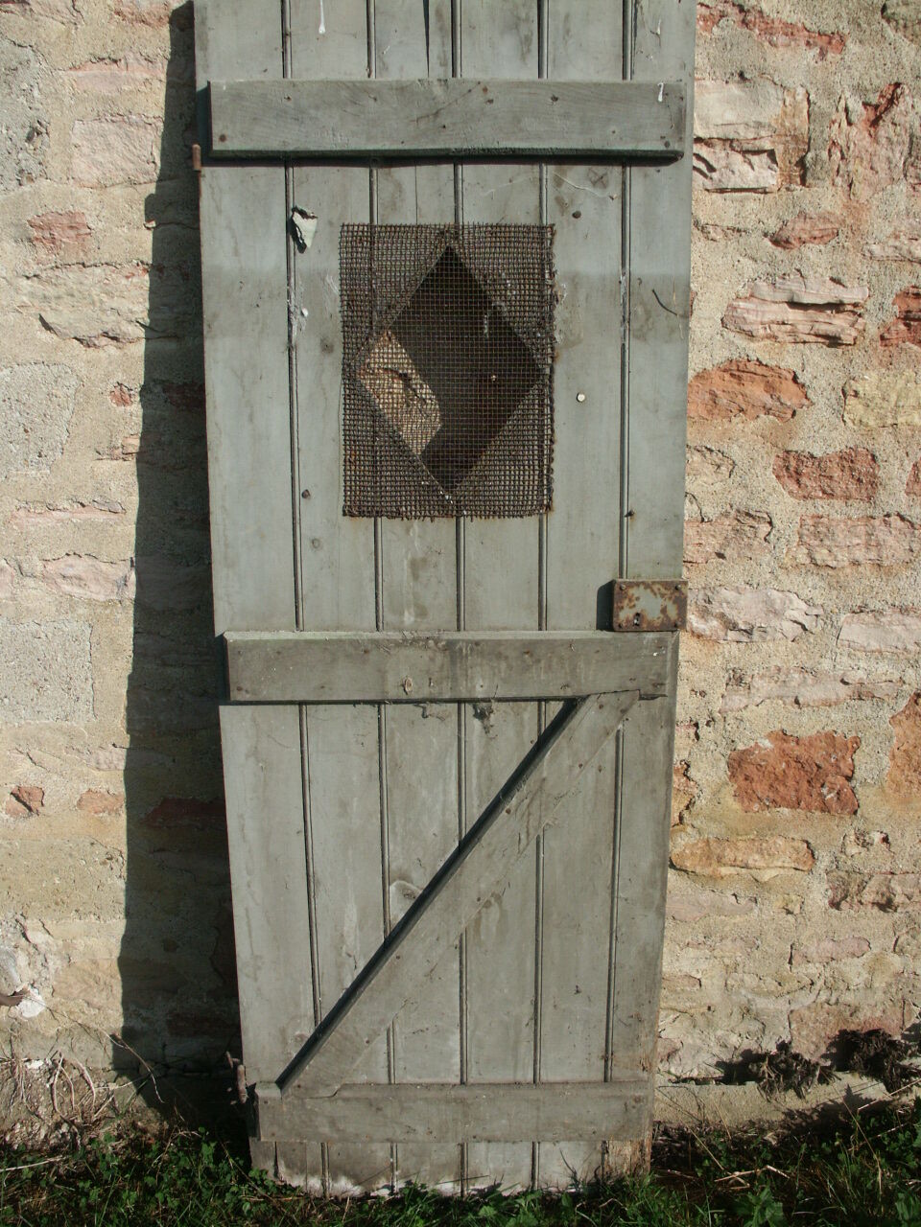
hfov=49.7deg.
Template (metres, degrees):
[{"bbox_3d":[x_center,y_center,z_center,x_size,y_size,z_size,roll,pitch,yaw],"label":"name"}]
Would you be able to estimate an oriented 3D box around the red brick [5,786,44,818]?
[{"bbox_3d":[-0.823,0.345,1.904,0.076,0.068,0.060,0,17,0],"label":"red brick"}]

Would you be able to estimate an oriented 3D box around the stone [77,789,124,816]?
[{"bbox_3d":[-0.677,0.347,1.904,0.092,0.056,0.060,0,17,0],"label":"stone"}]

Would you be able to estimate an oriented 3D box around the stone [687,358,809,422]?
[{"bbox_3d":[0.469,-0.384,1.699,0.221,0.103,0.090,0,17,0],"label":"stone"}]

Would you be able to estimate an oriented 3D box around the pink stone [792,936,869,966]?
[{"bbox_3d":[0.733,0.660,1.999,0.156,0.066,0.060,0,17,0],"label":"pink stone"}]

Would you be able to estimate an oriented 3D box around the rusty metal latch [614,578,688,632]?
[{"bbox_3d":[0.308,-0.014,1.621,0.121,0.082,0.024,0,11,0],"label":"rusty metal latch"}]

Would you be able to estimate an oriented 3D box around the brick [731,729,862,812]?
[{"bbox_3d":[0.624,0.283,1.906,0.248,0.169,0.100,0,17,0],"label":"brick"}]

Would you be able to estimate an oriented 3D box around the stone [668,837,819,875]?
[{"bbox_3d":[0.543,0.454,1.947,0.273,0.083,0.080,0,17,0],"label":"stone"}]

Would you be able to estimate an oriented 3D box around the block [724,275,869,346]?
[{"bbox_3d":[0.547,-0.506,1.662,0.235,0.108,0.090,0,17,0],"label":"block"}]

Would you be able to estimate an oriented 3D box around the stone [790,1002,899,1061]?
[{"bbox_3d":[0.785,0.837,2.068,0.231,0.140,0.090,0,17,0],"label":"stone"}]

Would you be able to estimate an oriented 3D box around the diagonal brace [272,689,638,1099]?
[{"bbox_3d":[-0.007,0.496,1.717,0.089,0.962,0.027,36,9,-6],"label":"diagonal brace"}]

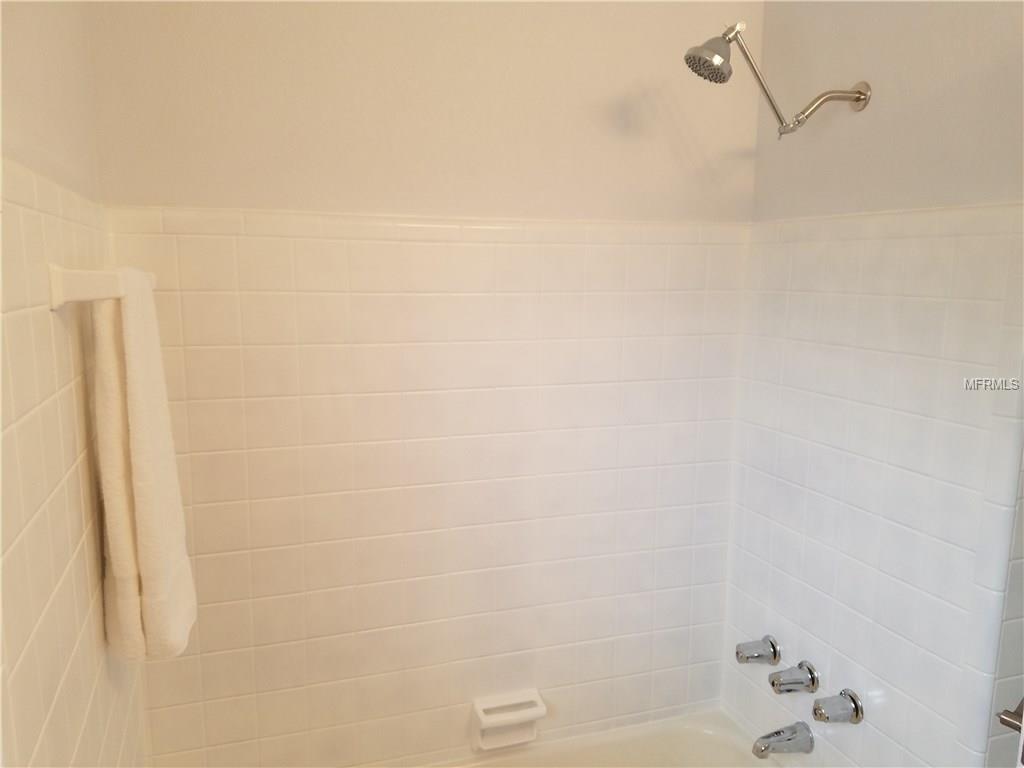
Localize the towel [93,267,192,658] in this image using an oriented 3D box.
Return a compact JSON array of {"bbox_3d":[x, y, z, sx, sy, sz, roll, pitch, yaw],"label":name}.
[{"bbox_3d":[-0.605,0.104,1.273,0.106,0.595,0.293,-2,8,-18],"label":"towel"}]

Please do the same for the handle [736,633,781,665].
[{"bbox_3d":[0.609,0.669,1.923,0.089,0.071,0.071,-2,8,-18],"label":"handle"}]

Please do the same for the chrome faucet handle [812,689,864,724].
[{"bbox_3d":[0.697,0.702,1.664,0.088,0.071,0.071,-2,8,-18],"label":"chrome faucet handle"}]

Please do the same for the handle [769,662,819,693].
[{"bbox_3d":[0.651,0.688,1.793,0.093,0.071,0.071,-2,8,-18],"label":"handle"}]

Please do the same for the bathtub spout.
[{"bbox_3d":[0.624,0.838,1.796,0.151,0.076,0.060,-2,8,-18],"label":"bathtub spout"}]

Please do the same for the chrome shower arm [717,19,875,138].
[{"bbox_3d":[0.558,-0.590,1.528,0.343,0.213,0.078,-2,8,-18],"label":"chrome shower arm"}]

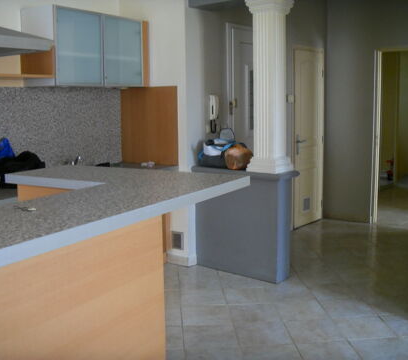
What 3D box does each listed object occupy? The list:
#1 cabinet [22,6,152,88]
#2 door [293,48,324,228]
[{"bbox_3d":[-0.926,-1.040,4.395,0.335,0.573,1.077,4,10,33],"label":"cabinet"},{"bbox_3d":[1.218,-0.474,6.318,0.050,2.030,0.741,6,11,38],"label":"door"}]

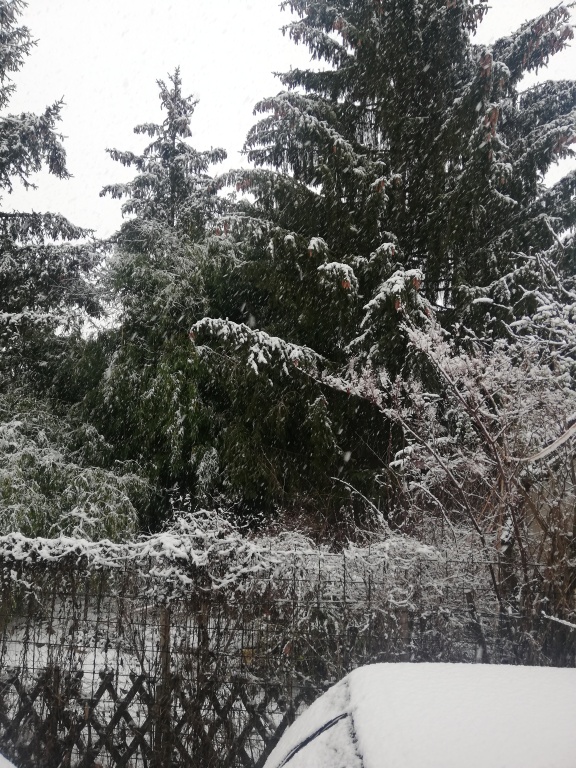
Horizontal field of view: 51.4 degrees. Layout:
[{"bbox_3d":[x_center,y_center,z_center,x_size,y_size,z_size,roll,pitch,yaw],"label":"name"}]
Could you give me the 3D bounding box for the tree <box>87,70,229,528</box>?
[{"bbox_3d":[-2.750,-1.850,13.150,3.300,10.400,3.300,0,-4,0],"label":"tree"}]

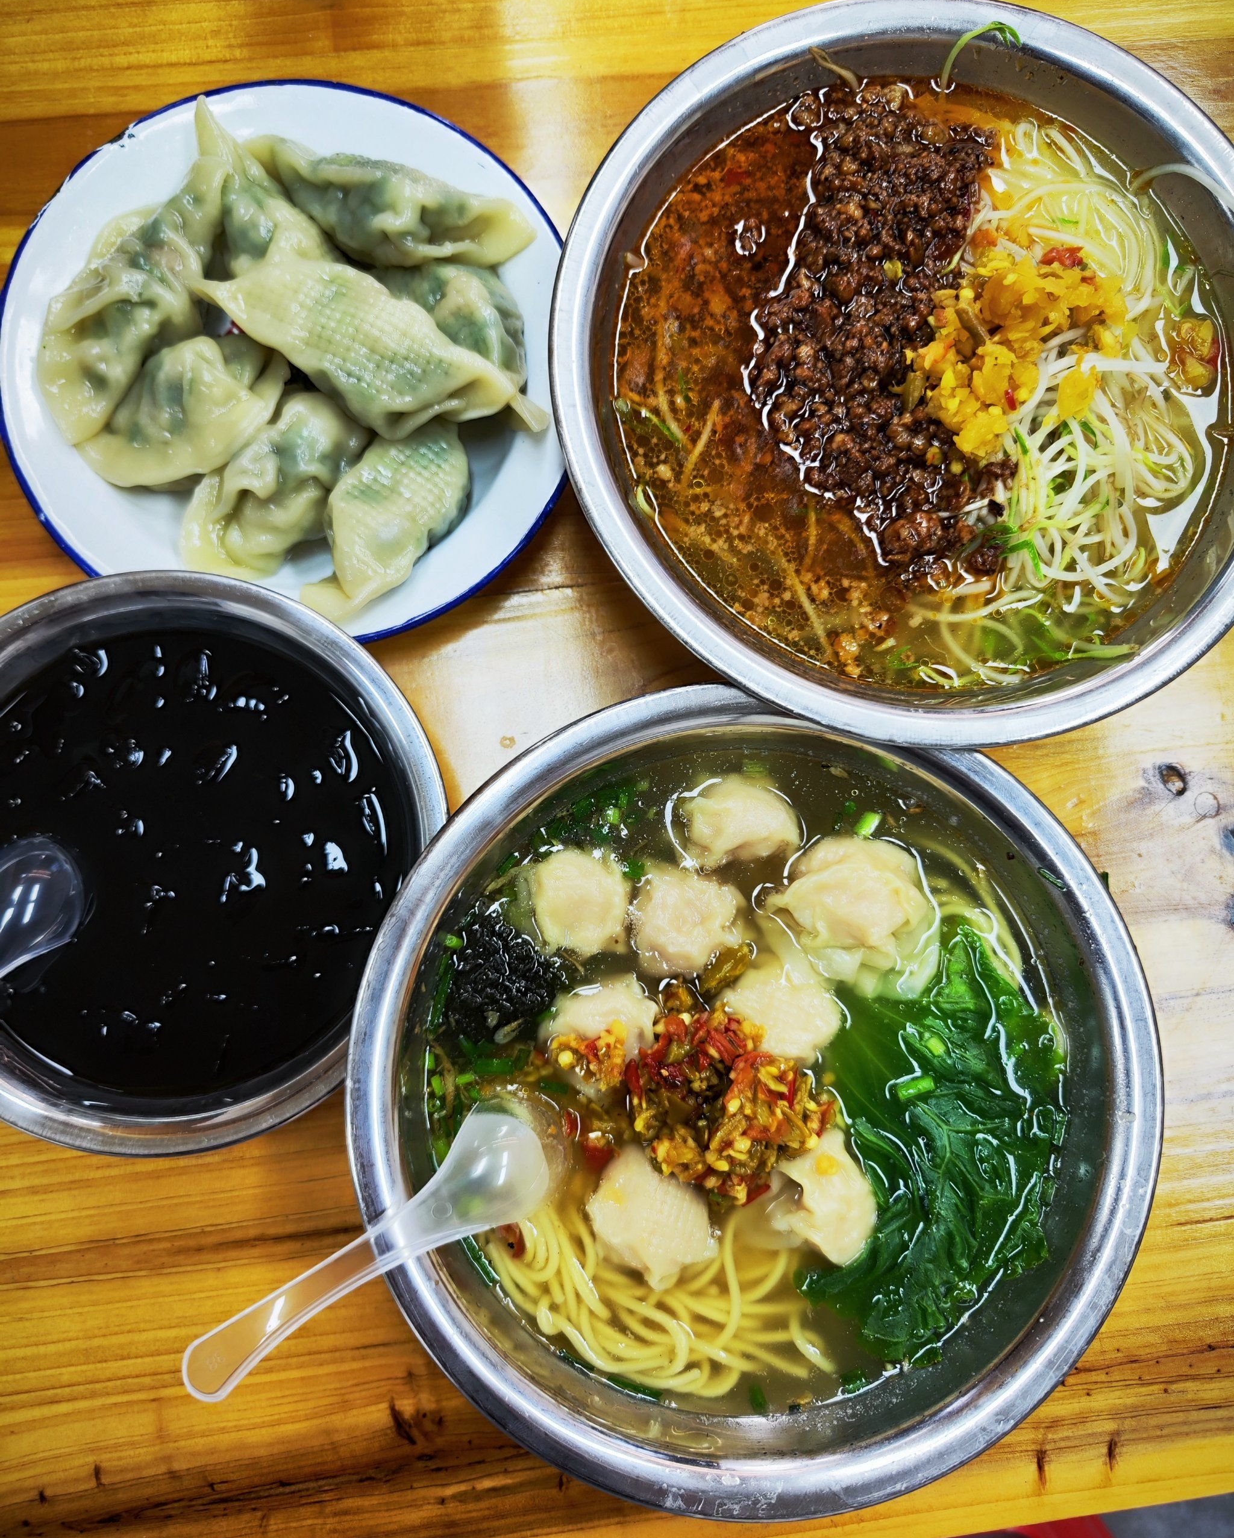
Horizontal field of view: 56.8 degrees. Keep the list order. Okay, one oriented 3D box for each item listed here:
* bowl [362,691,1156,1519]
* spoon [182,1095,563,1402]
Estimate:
[{"bbox_3d":[0.040,0.095,0.365,0.236,0.076,0.236,0,85,-2],"label":"bowl"},{"bbox_3d":[-0.064,0.135,0.324,0.118,0.030,0.039,-26,86,-29],"label":"spoon"}]

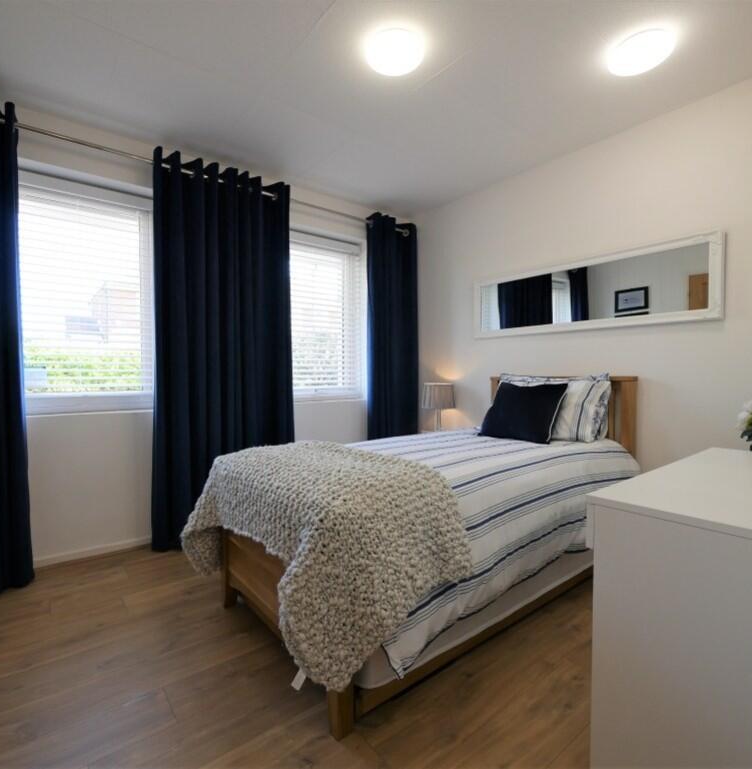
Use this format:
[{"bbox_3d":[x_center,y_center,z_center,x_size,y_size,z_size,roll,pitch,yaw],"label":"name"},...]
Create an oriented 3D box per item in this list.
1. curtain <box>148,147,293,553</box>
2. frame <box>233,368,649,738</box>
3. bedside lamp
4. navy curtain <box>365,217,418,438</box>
[{"bbox_3d":[-0.967,-0.207,2.730,0.903,2.362,0.142,-2,2,-37],"label":"curtain"},{"bbox_3d":[0.403,0.478,2.095,1.997,1.013,0.917,-2,2,-38],"label":"frame"},{"bbox_3d":[0.514,0.198,3.355,0.251,0.419,0.247,0,2,0],"label":"bedside lamp"},{"bbox_3d":[0.152,-0.234,3.568,0.539,2.352,0.142,-2,2,-37],"label":"navy curtain"}]

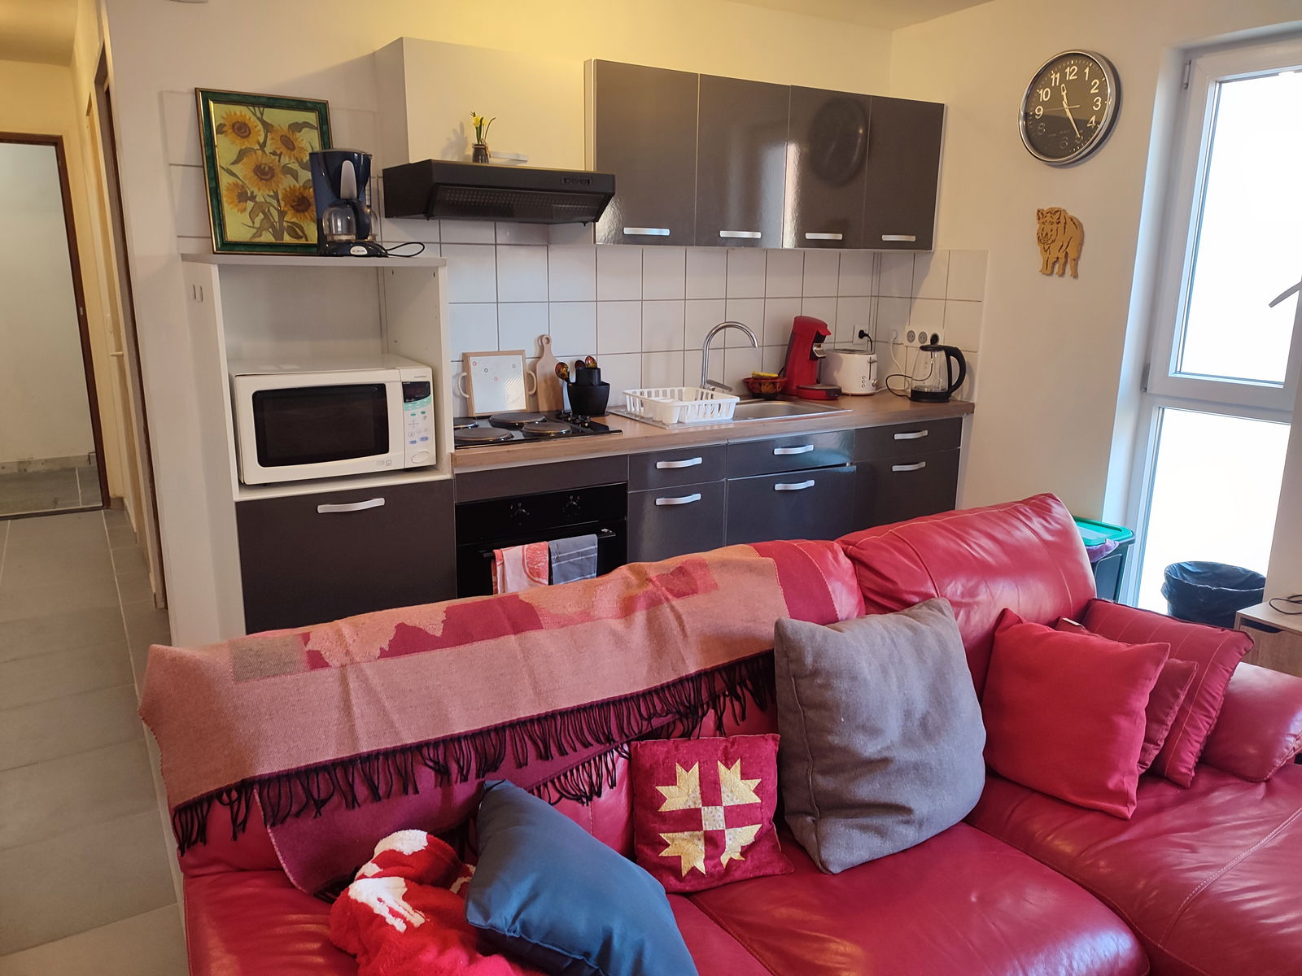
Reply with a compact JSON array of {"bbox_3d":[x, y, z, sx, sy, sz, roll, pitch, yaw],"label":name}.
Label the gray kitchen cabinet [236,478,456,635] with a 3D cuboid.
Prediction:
[{"bbox_3d":[-0.994,0.310,2.965,0.601,0.751,0.565,-8,16,-30],"label":"gray kitchen cabinet"}]

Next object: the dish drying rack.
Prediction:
[{"bbox_3d":[0.106,-0.297,3.424,0.295,0.083,0.325,-8,16,-30],"label":"dish drying rack"}]

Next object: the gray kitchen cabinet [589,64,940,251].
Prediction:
[{"bbox_3d":[0.418,-1.215,3.603,1.599,0.573,0.328,-8,16,-30],"label":"gray kitchen cabinet"}]

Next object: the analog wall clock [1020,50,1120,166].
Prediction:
[{"bbox_3d":[1.473,-1.337,3.330,0.045,0.380,0.380,-8,16,-30],"label":"analog wall clock"}]

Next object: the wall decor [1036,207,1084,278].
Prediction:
[{"bbox_3d":[1.487,-0.895,3.437,0.015,0.248,0.192,-8,16,-30],"label":"wall decor"}]

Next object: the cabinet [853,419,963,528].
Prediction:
[{"bbox_3d":[0.888,0.055,4.064,0.591,0.764,0.565,-8,16,-30],"label":"cabinet"}]

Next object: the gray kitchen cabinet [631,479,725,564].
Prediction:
[{"bbox_3d":[-0.052,0.242,3.530,0.400,0.635,0.565,-8,16,-30],"label":"gray kitchen cabinet"}]

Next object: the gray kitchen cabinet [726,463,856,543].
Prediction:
[{"bbox_3d":[0.377,0.185,3.781,0.600,0.635,0.565,-8,16,-30],"label":"gray kitchen cabinet"}]

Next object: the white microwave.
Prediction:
[{"bbox_3d":[-0.958,-0.211,2.779,0.520,0.305,0.390,-8,16,-30],"label":"white microwave"}]

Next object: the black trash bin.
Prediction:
[{"bbox_3d":[1.835,0.495,3.115,0.314,0.430,0.314,-8,16,-30],"label":"black trash bin"}]

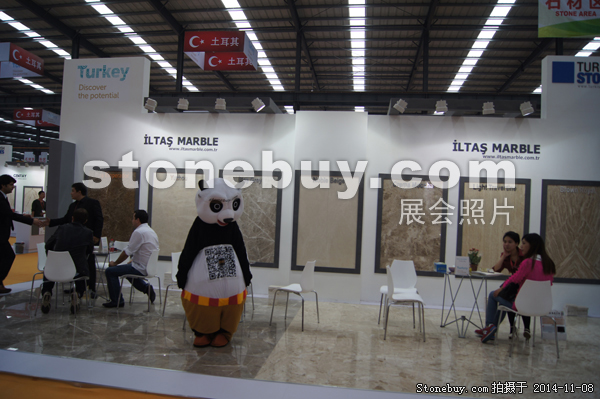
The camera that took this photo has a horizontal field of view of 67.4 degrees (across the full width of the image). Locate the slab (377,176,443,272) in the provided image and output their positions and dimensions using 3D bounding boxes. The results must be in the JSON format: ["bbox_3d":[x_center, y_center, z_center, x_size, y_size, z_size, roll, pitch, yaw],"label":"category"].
[{"bbox_3d":[1.697,0.388,6.853,0.985,1.470,0.050,2,-1,7],"label":"slab"}]

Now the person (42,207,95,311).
[{"bbox_3d":[-2.906,0.760,5.694,0.560,1.300,0.730,2,0,8],"label":"person"}]

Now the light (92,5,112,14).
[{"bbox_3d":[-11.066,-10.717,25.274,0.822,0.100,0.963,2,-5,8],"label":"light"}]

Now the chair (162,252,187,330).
[{"bbox_3d":[-1.419,1.081,5.673,0.490,0.790,0.480,2,0,10],"label":"chair"}]

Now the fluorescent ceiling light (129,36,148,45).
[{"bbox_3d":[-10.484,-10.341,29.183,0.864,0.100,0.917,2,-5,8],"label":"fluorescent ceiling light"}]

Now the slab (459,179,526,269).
[{"bbox_3d":[2.888,0.434,6.714,0.985,1.470,0.050,2,-1,7],"label":"slab"}]

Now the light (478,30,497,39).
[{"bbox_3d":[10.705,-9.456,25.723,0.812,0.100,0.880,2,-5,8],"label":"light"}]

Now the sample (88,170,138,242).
[{"bbox_3d":[-3.162,0.202,7.421,0.985,1.470,0.050,2,-1,7],"label":"sample"}]

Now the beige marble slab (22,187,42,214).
[{"bbox_3d":[-11.924,0.236,20.134,1.080,1.600,0.060,2,-1,6],"label":"beige marble slab"}]

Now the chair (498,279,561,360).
[{"bbox_3d":[2.459,1.253,4.882,0.520,0.810,0.530,3,-1,-1],"label":"chair"}]

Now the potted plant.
[{"bbox_3d":[2.188,0.751,5.600,0.160,0.275,0.160,3,-1,0],"label":"potted plant"}]

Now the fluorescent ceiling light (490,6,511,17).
[{"bbox_3d":[10.604,-9.912,23.743,0.880,0.080,1.300,2,-1,9],"label":"fluorescent ceiling light"}]

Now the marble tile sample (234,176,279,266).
[{"bbox_3d":[-0.821,0.292,7.147,0.985,1.470,0.050,2,-1,7],"label":"marble tile sample"}]

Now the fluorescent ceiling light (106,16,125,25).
[{"bbox_3d":[-11.786,-11.434,28.720,0.960,0.080,1.380,2,-5,8],"label":"fluorescent ceiling light"}]

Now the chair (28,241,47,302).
[{"bbox_3d":[-3.304,0.986,6.133,0.490,0.790,0.500,3,-1,-2],"label":"chair"}]

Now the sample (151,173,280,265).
[{"bbox_3d":[-1.401,0.270,7.215,2.120,1.470,0.050,2,-1,7],"label":"sample"}]

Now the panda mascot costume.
[{"bbox_3d":[-0.896,0.629,4.744,0.770,1.720,0.620,3,-1,-24],"label":"panda mascot costume"}]

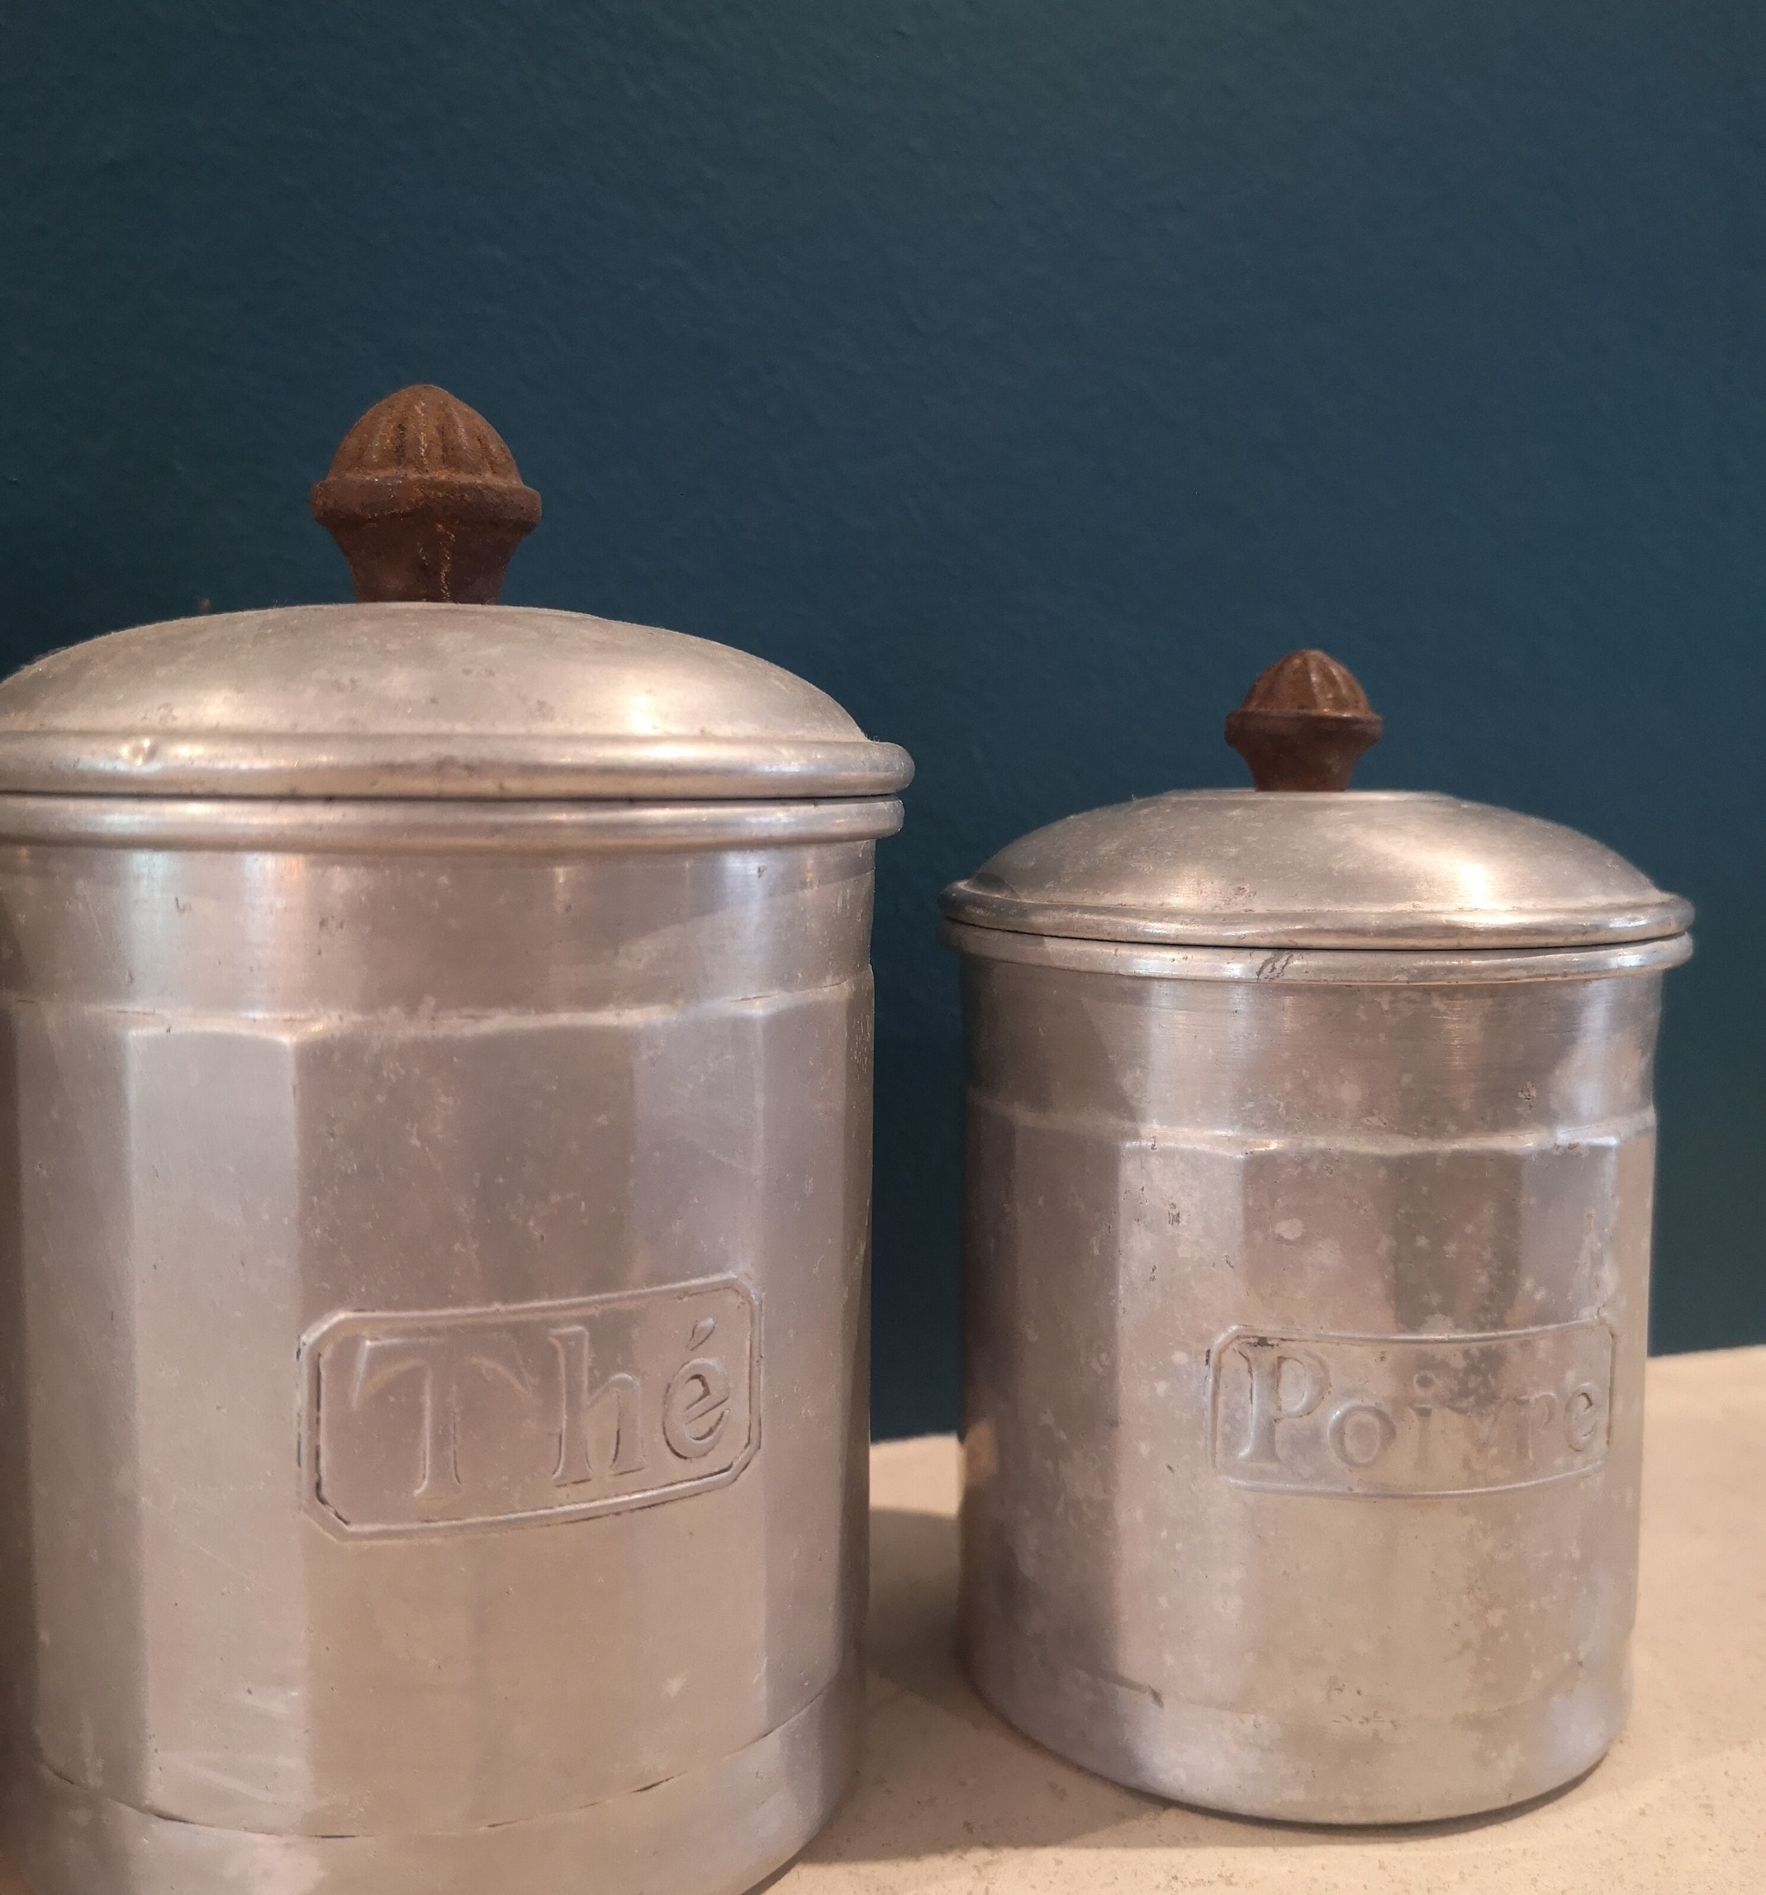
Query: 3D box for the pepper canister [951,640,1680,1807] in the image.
[{"bbox_3d":[0.051,0.027,0.227,0.088,0.126,0.088,-1,5,-10],"label":"pepper canister"}]

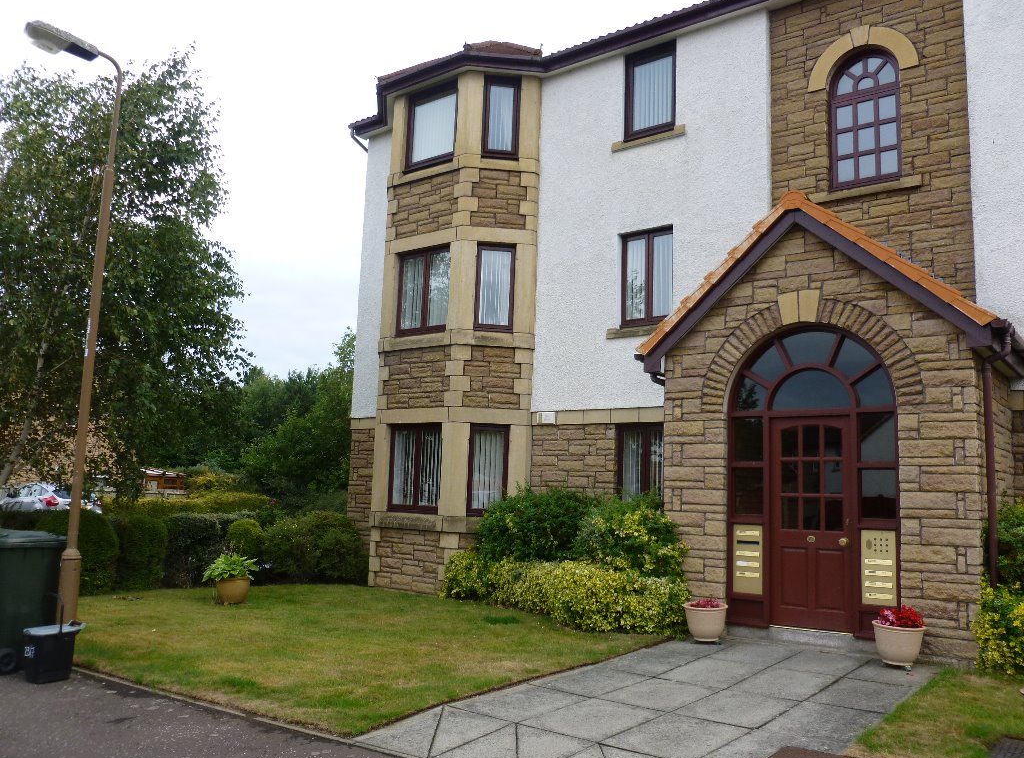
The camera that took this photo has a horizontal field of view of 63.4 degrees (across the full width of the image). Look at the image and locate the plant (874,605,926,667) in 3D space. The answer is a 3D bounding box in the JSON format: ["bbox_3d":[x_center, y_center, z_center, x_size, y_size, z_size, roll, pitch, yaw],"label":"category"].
[{"bbox_3d":[3.097,2.049,6.651,0.420,0.470,0.420,-4,-10,36],"label":"plant"}]

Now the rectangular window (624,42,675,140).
[{"bbox_3d":[1.994,-4.151,11.915,0.833,1.354,0.100,-4,-10,36],"label":"rectangular window"}]

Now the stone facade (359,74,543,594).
[{"bbox_3d":[-1.263,-0.744,13.287,3.350,8.010,0.900,-4,-10,38],"label":"stone facade"}]

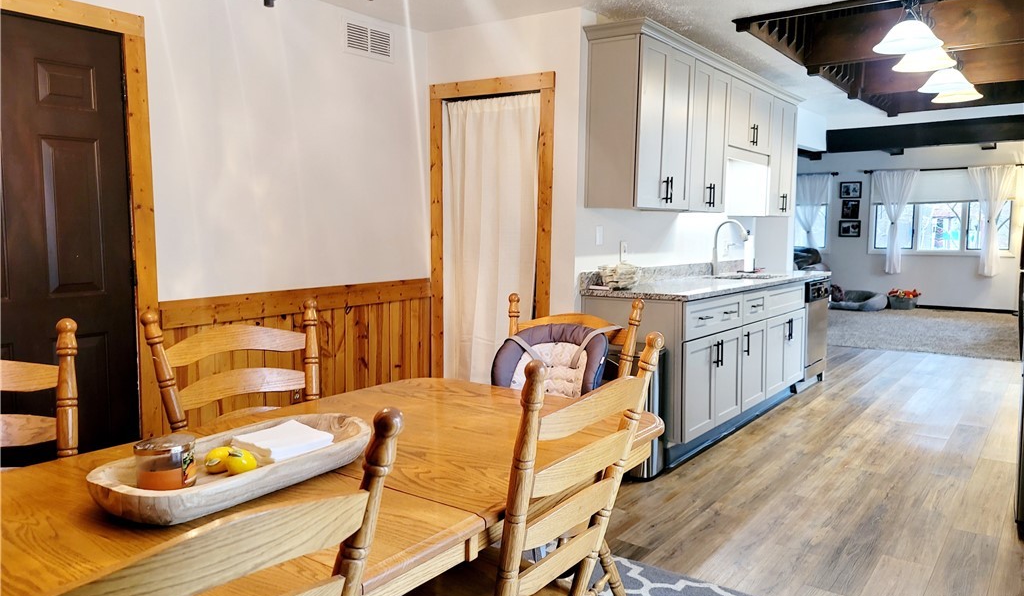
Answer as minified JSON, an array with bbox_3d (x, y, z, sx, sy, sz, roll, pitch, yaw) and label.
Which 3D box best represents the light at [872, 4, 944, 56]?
[{"bbox_3d":[2.174,-1.502,4.054,0.340,0.255,0.340,5,7,37],"label":"light"}]

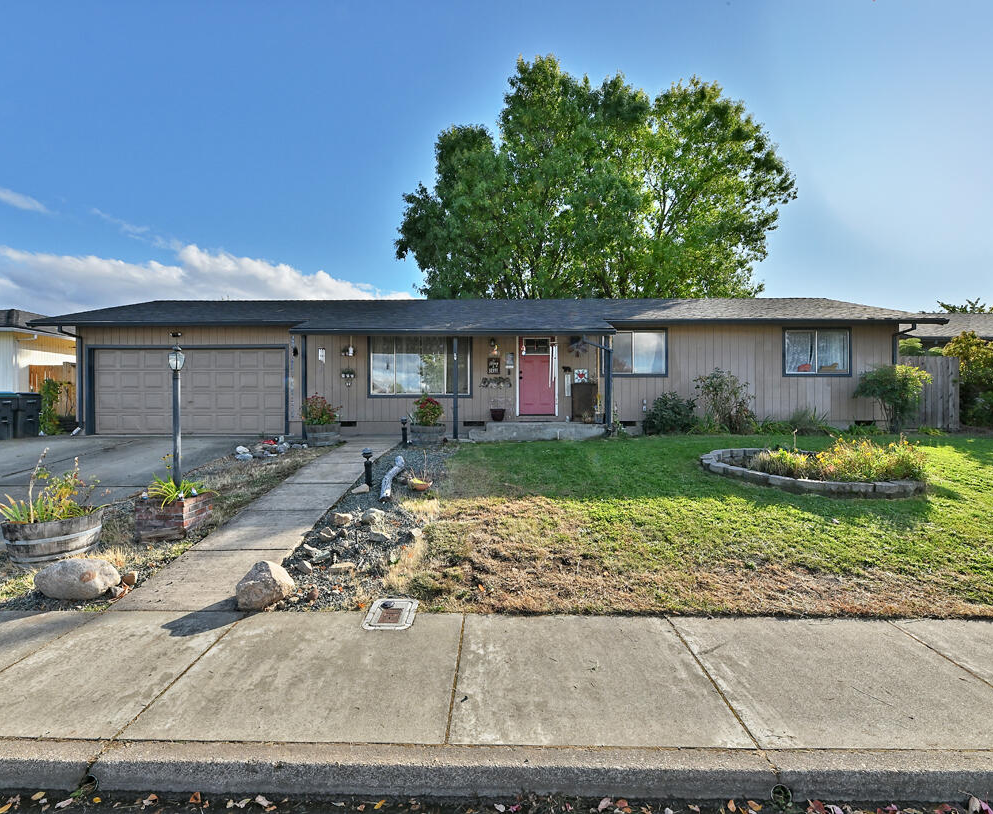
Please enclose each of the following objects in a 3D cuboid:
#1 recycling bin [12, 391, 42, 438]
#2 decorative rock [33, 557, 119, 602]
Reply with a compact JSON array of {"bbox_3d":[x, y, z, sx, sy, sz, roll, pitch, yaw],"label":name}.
[{"bbox_3d":[-11.730,0.190,11.550,0.780,1.120,0.650,0,0,-9],"label":"recycling bin"},{"bbox_3d":[-3.470,1.420,3.950,0.550,0.320,0.420,0,0,-30],"label":"decorative rock"}]

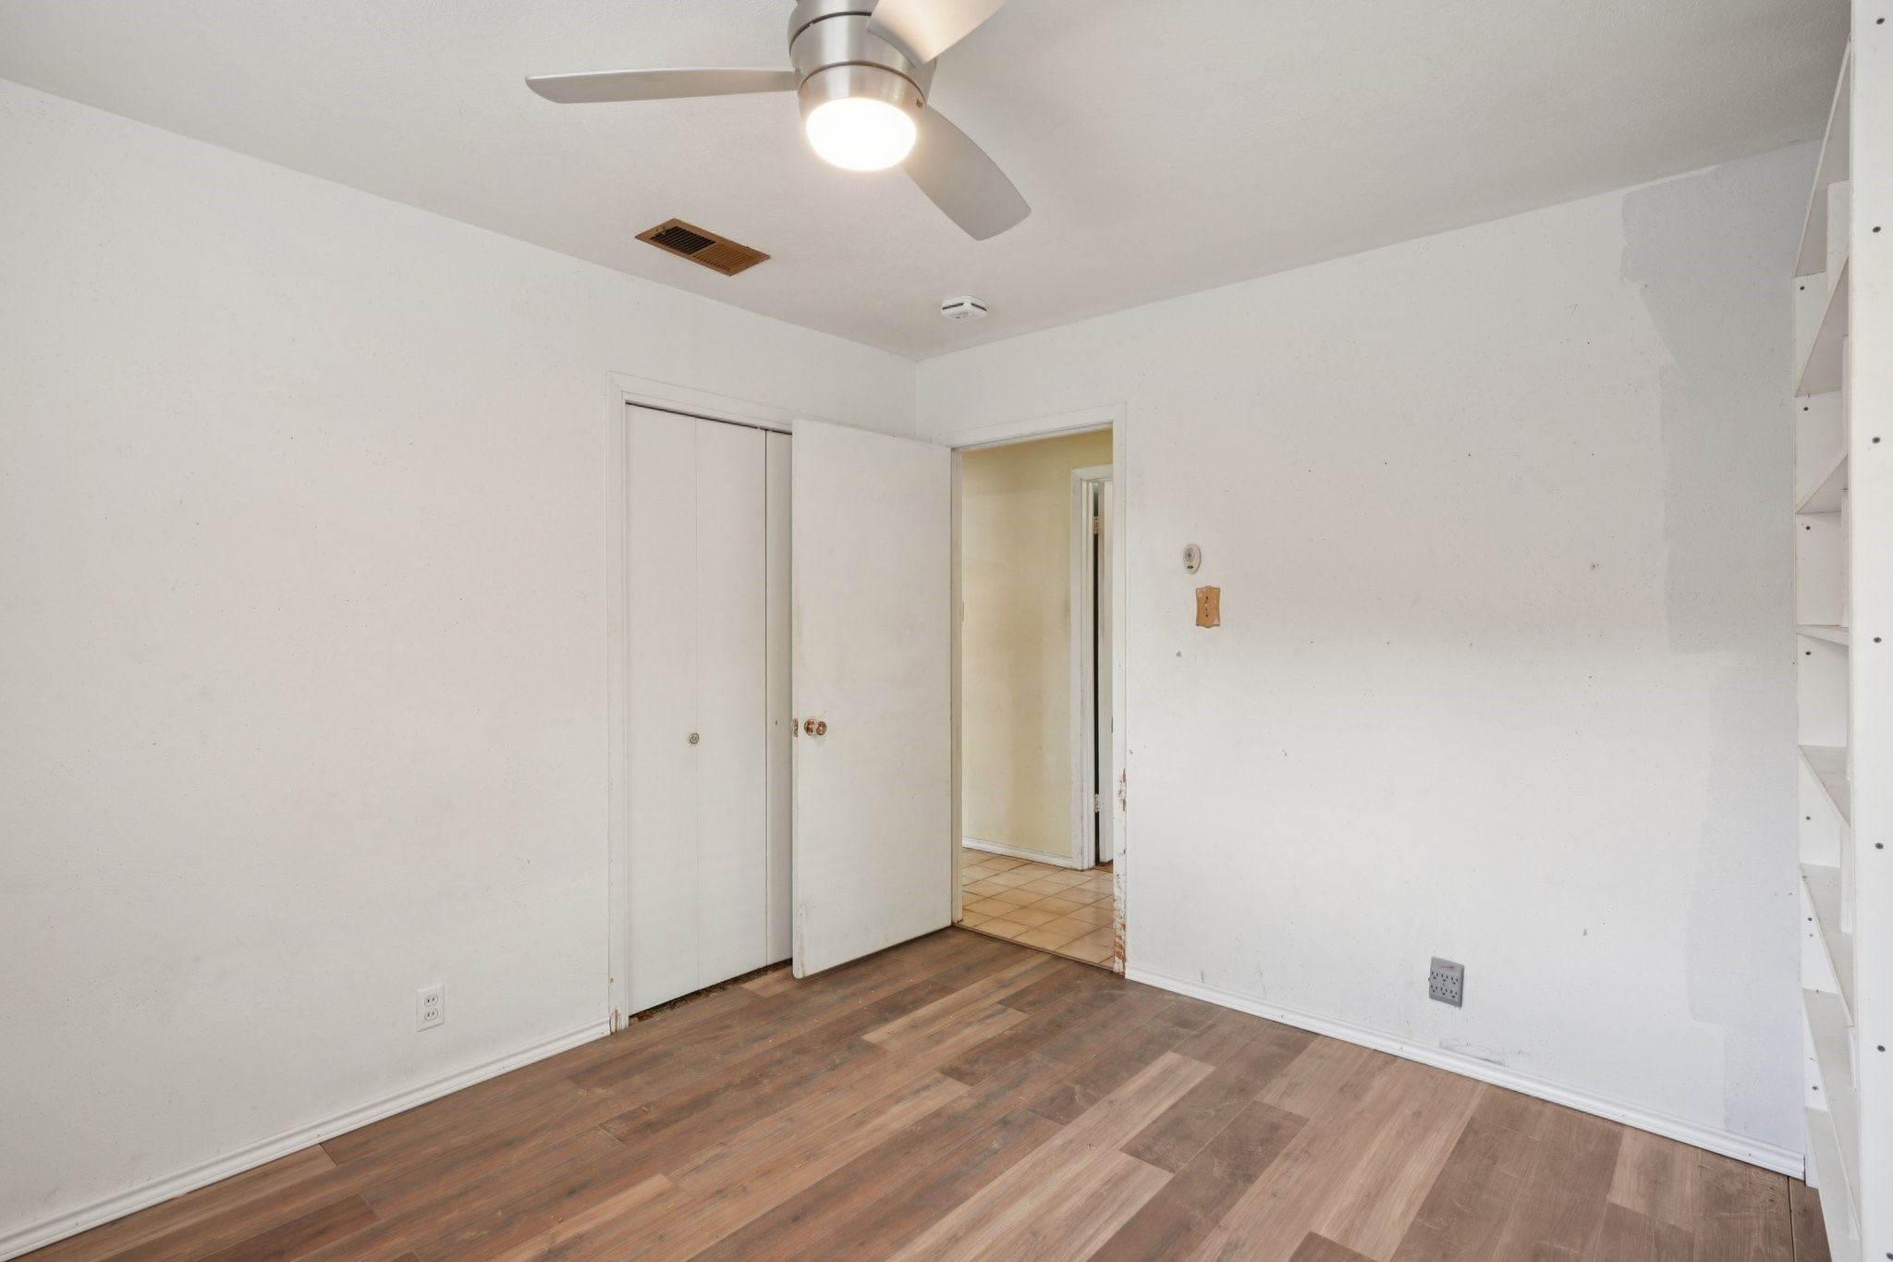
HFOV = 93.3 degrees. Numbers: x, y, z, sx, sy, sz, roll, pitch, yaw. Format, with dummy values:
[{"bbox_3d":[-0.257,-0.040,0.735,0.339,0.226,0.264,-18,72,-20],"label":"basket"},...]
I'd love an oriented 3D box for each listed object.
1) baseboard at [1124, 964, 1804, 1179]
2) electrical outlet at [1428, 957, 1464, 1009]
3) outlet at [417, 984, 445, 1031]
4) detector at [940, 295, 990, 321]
[{"bbox_3d":[1.348,1.258,2.708,1.806,0.065,0.013,1,1,41],"label":"baseboard"},{"bbox_3d":[1.456,1.022,2.598,0.080,0.118,0.030,1,1,41],"label":"electrical outlet"},{"bbox_3d":[-1.421,1.040,2.463,0.007,0.114,0.070,1,1,41],"label":"outlet"},{"bbox_3d":[0.066,-1.139,3.169,0.132,0.041,0.132,1,1,41],"label":"detector"}]

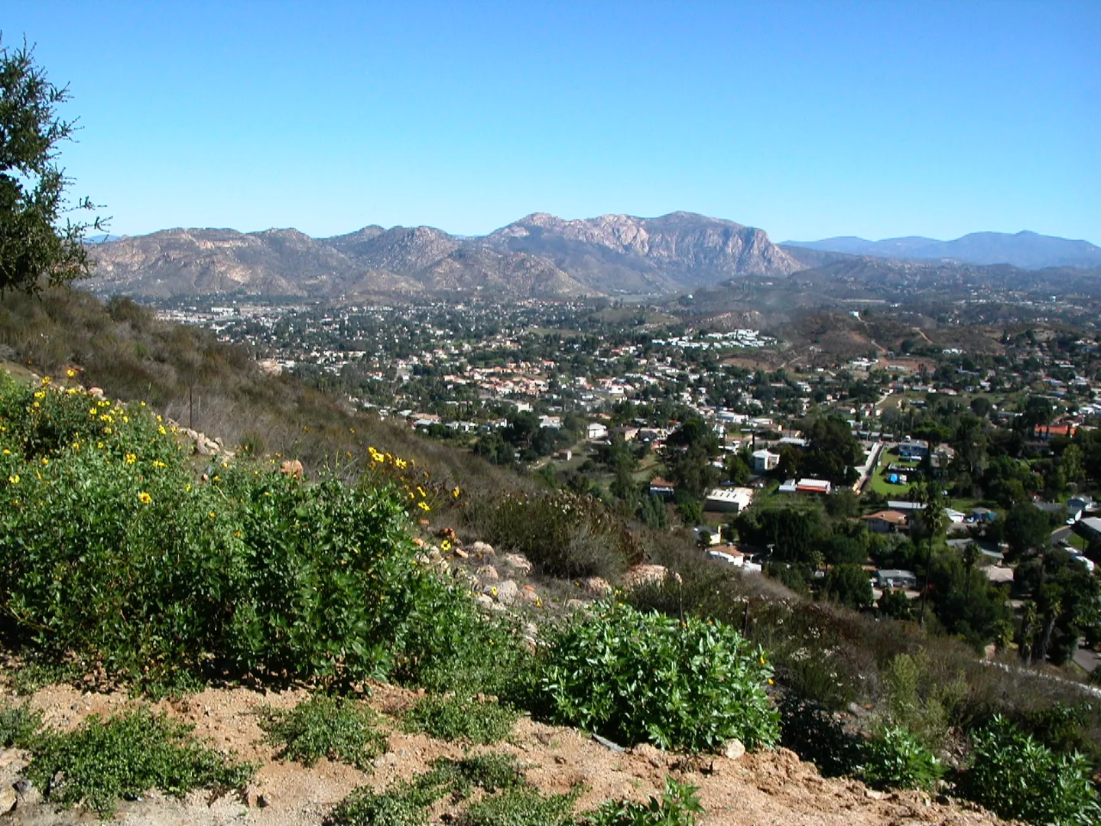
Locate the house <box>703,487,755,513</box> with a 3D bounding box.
[{"bbox_3d":[61.236,30.175,372.451,12.000,4.800,16.000,5,8,25],"label":"house"}]

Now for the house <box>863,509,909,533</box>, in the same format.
[{"bbox_3d":[107.209,34.341,346.486,12.500,5.000,12.000,6,9,35],"label":"house"}]

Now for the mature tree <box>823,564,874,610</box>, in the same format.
[{"bbox_3d":[72.402,42.175,262.855,12.073,10.127,12.073,3,8,16],"label":"mature tree"}]

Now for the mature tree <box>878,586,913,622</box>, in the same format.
[{"bbox_3d":[81.097,44.781,254.325,7.870,7.509,7.870,4,8,18],"label":"mature tree"}]

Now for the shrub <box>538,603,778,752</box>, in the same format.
[{"bbox_3d":[0.421,1.033,4.300,0.951,0.463,0.808,2,8,6],"label":"shrub"}]

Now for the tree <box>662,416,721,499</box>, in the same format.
[{"bbox_3d":[50.339,15.801,386.321,20.950,29.270,18.855,2,8,8],"label":"tree"}]

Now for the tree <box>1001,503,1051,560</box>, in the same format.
[{"bbox_3d":[136.753,34.159,310.487,12.727,15.856,12.727,4,8,24],"label":"tree"}]

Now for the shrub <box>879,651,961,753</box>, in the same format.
[{"bbox_3d":[2.217,1.730,6.500,0.465,0.571,0.465,4,8,20],"label":"shrub"}]

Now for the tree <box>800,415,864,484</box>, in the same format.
[{"bbox_3d":[108.427,14.378,417.296,24.628,26.066,22.165,3,8,15],"label":"tree"}]

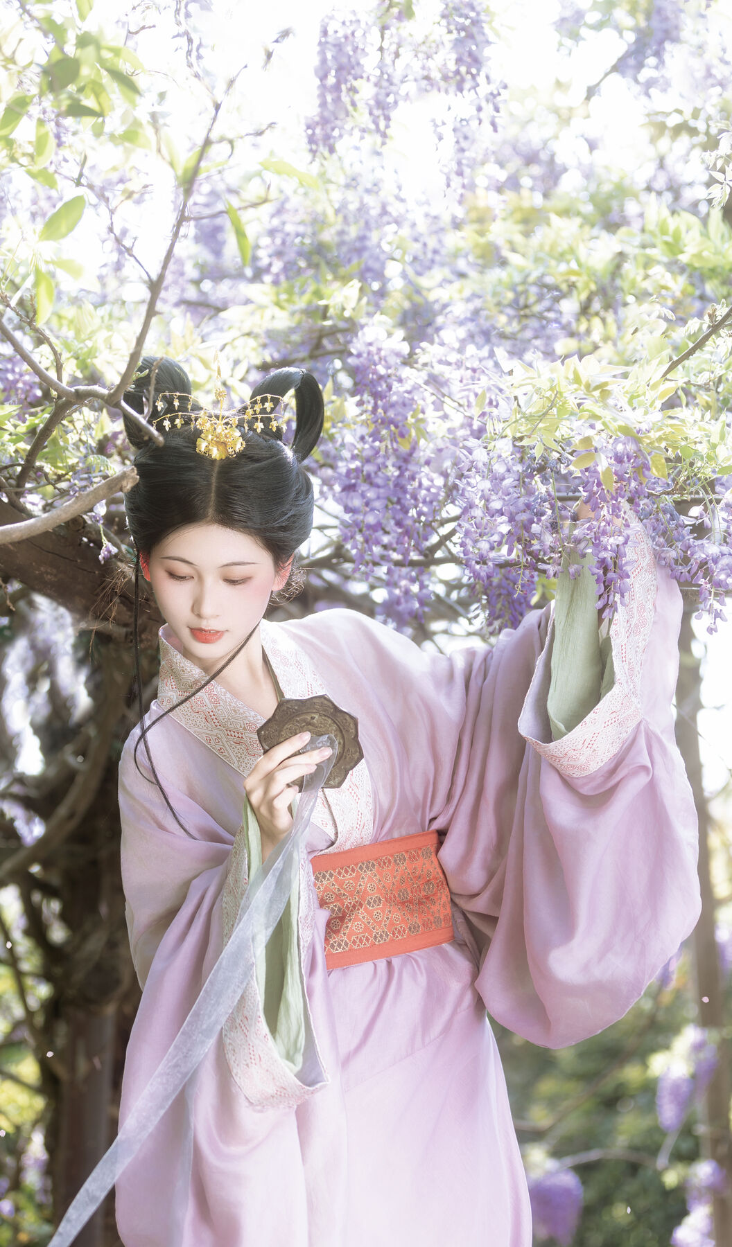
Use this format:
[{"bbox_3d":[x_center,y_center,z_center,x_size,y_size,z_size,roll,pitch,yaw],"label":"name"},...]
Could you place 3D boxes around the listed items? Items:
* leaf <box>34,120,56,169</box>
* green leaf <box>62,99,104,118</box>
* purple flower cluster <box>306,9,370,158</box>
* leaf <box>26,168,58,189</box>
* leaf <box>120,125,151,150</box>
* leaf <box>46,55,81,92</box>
[{"bbox_3d":[-0.331,-0.494,2.500,0.023,0.049,0.020,0,-6,0],"label":"leaf"},{"bbox_3d":[-0.288,-0.524,2.470,0.042,0.020,0.024,0,-6,0],"label":"green leaf"},{"bbox_3d":[-0.044,-0.833,3.750,0.100,0.225,0.100,0,-13,0],"label":"purple flower cluster"},{"bbox_3d":[-0.367,-0.504,2.750,0.039,0.018,0.012,32,2,0],"label":"leaf"},{"bbox_3d":[-0.238,-0.501,2.500,0.033,0.026,0.022,0,-6,0],"label":"leaf"},{"bbox_3d":[-0.342,-0.622,2.750,0.031,0.049,0.014,42,0,-8],"label":"leaf"}]

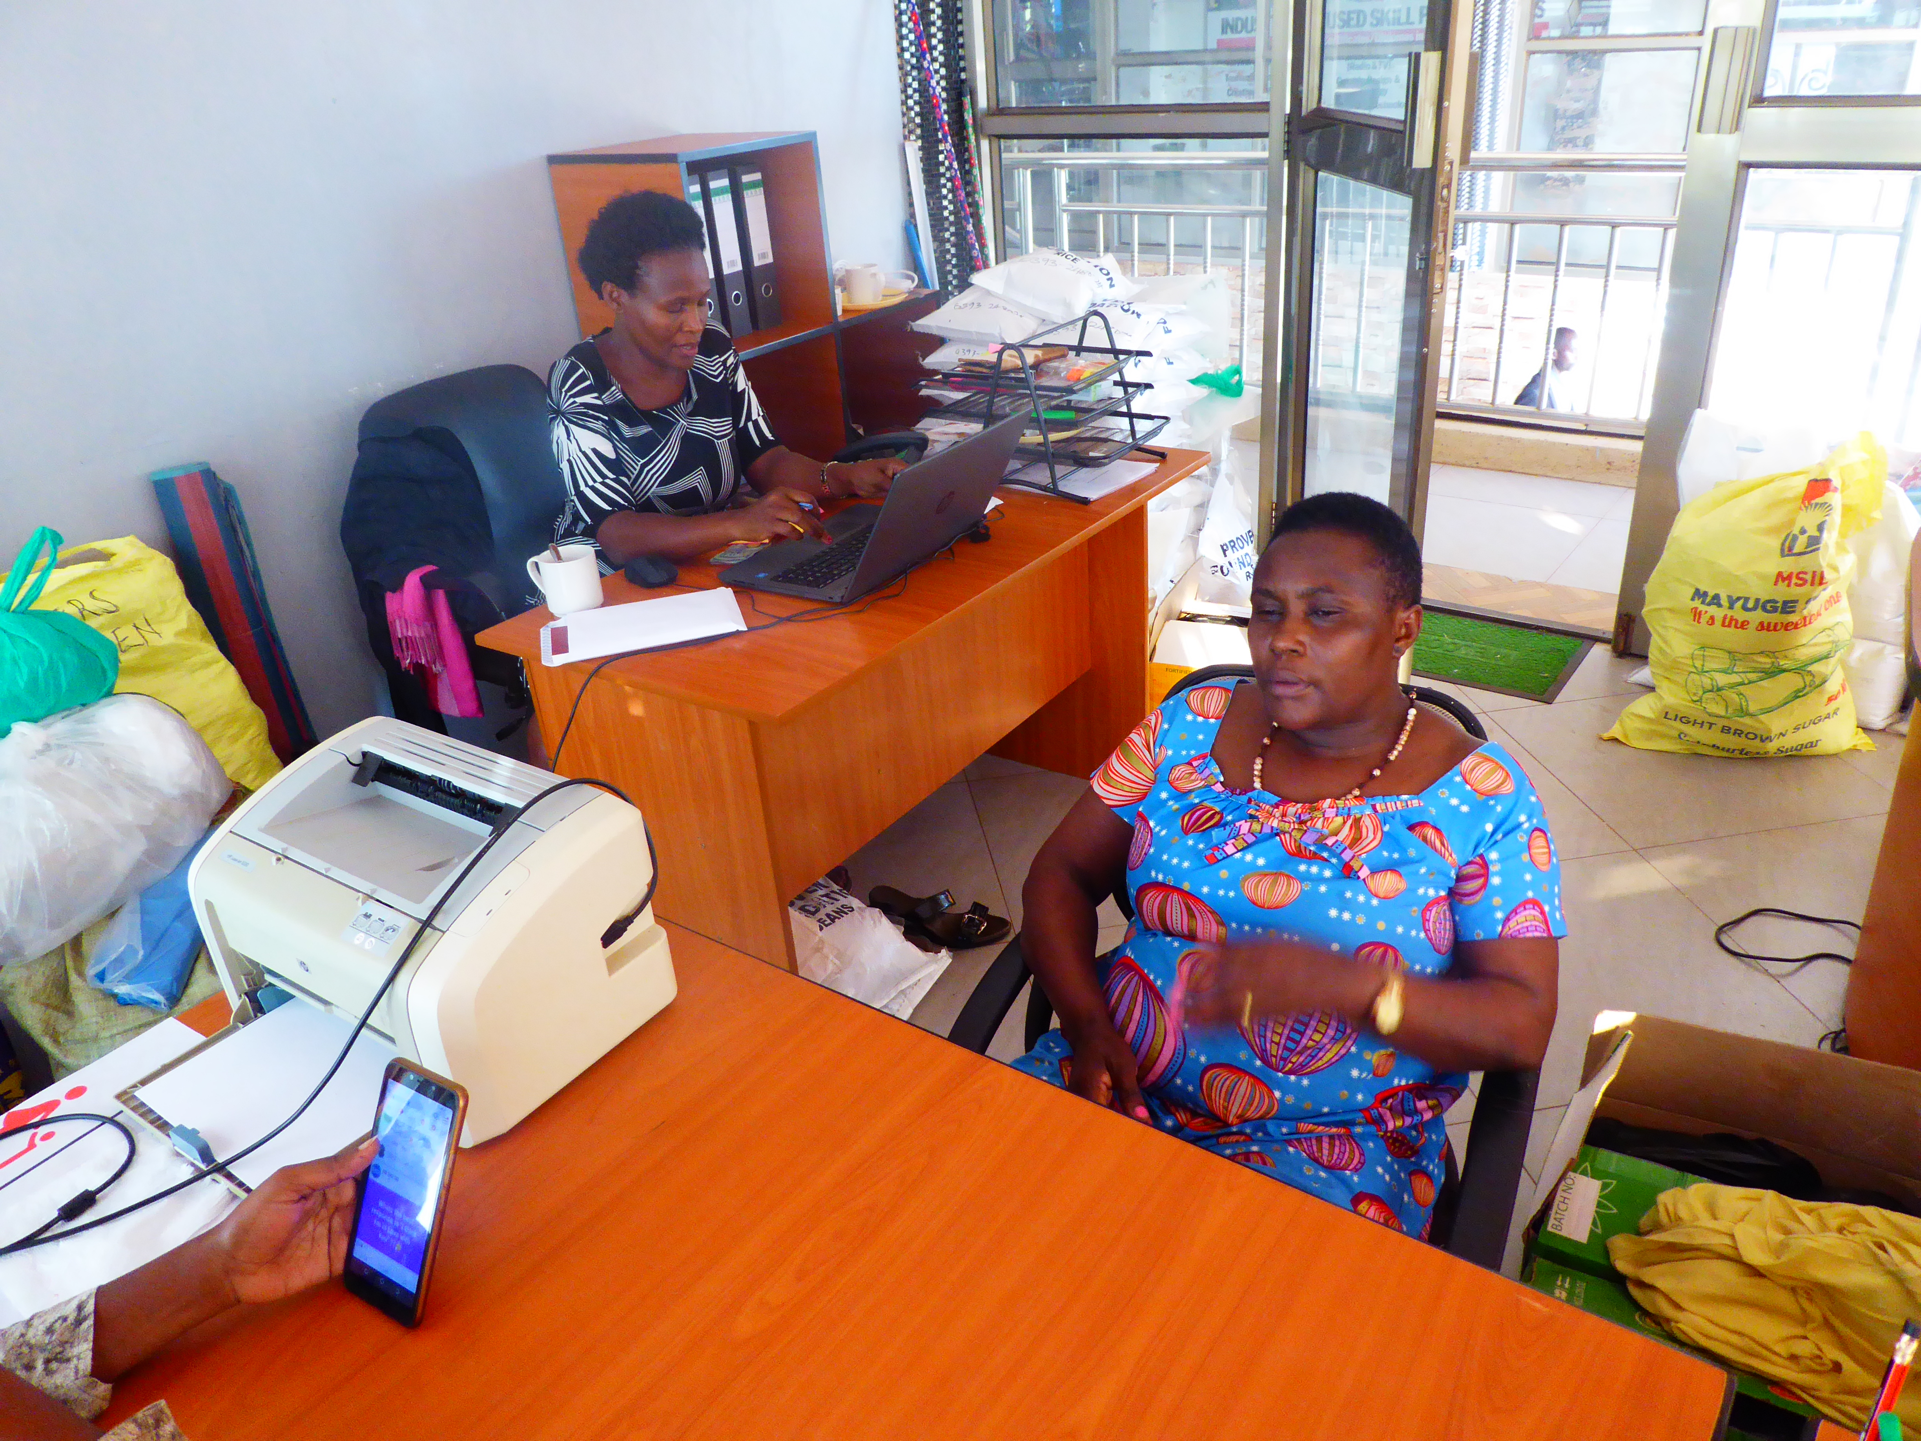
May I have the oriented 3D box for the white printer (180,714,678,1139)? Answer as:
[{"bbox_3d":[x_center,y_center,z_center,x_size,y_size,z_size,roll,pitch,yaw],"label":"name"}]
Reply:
[{"bbox_3d":[-0.507,0.179,1.263,0.370,0.215,0.237,15,33,32],"label":"white printer"}]

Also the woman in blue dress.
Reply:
[{"bbox_3d":[0.278,0.369,1.278,0.520,1.090,0.720,11,31,27],"label":"woman in blue dress"}]

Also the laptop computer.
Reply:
[{"bbox_3d":[-0.143,-0.385,2.241,0.384,0.228,0.395,13,32,31],"label":"laptop computer"}]

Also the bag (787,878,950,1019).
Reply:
[{"bbox_3d":[-0.229,0.421,2.321,0.330,0.130,0.360,14,32,32],"label":"bag"}]

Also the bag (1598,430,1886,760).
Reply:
[{"bbox_3d":[1.654,-0.262,2.794,0.510,0.610,0.290,7,30,21],"label":"bag"}]

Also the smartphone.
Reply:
[{"bbox_3d":[-0.353,0.300,0.849,0.078,0.151,0.009,8,-4,34],"label":"smartphone"}]

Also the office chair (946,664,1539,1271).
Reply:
[{"bbox_3d":[0.294,0.433,1.371,0.580,0.890,0.600,7,29,22],"label":"office chair"}]

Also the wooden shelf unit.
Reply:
[{"bbox_3d":[-0.414,-0.690,3.217,0.385,1.328,0.800,14,32,33],"label":"wooden shelf unit"}]

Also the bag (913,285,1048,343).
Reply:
[{"bbox_3d":[0.111,-0.965,3.118,0.320,0.140,0.400,15,33,32],"label":"bag"}]

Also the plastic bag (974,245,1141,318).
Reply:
[{"bbox_3d":[0.237,-1.014,3.029,0.340,0.150,0.380,15,33,32],"label":"plastic bag"}]

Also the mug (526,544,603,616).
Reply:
[{"bbox_3d":[-0.641,-0.219,2.151,0.113,0.090,0.087,-13,28,-15],"label":"mug"}]

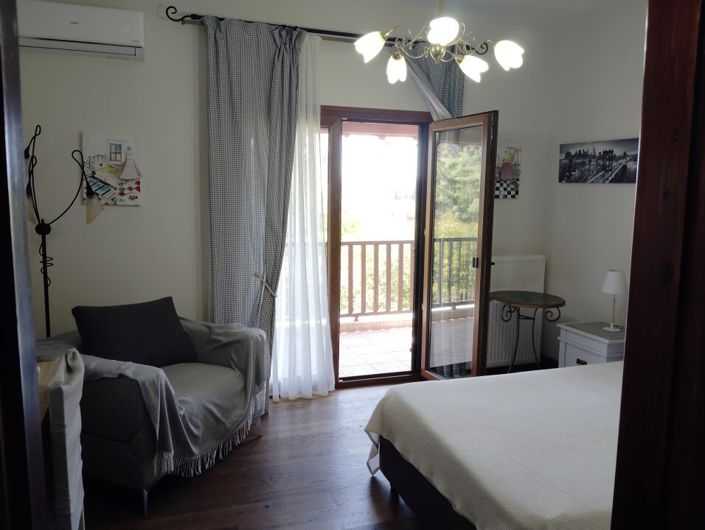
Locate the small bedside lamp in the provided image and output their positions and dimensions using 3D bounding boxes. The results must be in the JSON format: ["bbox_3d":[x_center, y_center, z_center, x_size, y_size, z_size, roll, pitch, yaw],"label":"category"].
[{"bbox_3d":[1.834,0.247,4.000,0.180,0.420,0.180,-2,8,-17],"label":"small bedside lamp"}]

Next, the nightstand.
[{"bbox_3d":[1.750,0.747,4.006,0.388,0.575,0.496,-2,8,-17],"label":"nightstand"}]

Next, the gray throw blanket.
[{"bbox_3d":[-1.113,0.698,3.225,0.920,0.620,1.020,5,8,27],"label":"gray throw blanket"}]

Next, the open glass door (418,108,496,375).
[{"bbox_3d":[0.783,-0.063,4.214,0.070,2.000,0.660,-4,9,-30],"label":"open glass door"}]

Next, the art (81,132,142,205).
[{"bbox_3d":[-1.577,-0.621,3.755,0.336,0.469,0.024,-2,8,-17],"label":"art"}]

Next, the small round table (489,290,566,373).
[{"bbox_3d":[1.306,0.614,4.354,0.560,0.735,0.560,1,8,0],"label":"small round table"}]

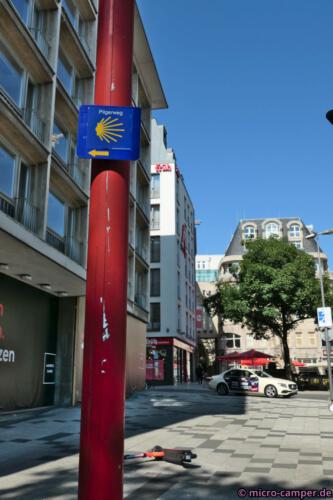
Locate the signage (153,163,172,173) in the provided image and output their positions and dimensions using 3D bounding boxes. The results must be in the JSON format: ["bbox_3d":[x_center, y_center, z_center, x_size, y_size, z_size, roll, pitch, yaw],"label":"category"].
[{"bbox_3d":[-0.315,-8.056,47.940,1.812,0.994,0.200,-3,-15,9],"label":"signage"}]

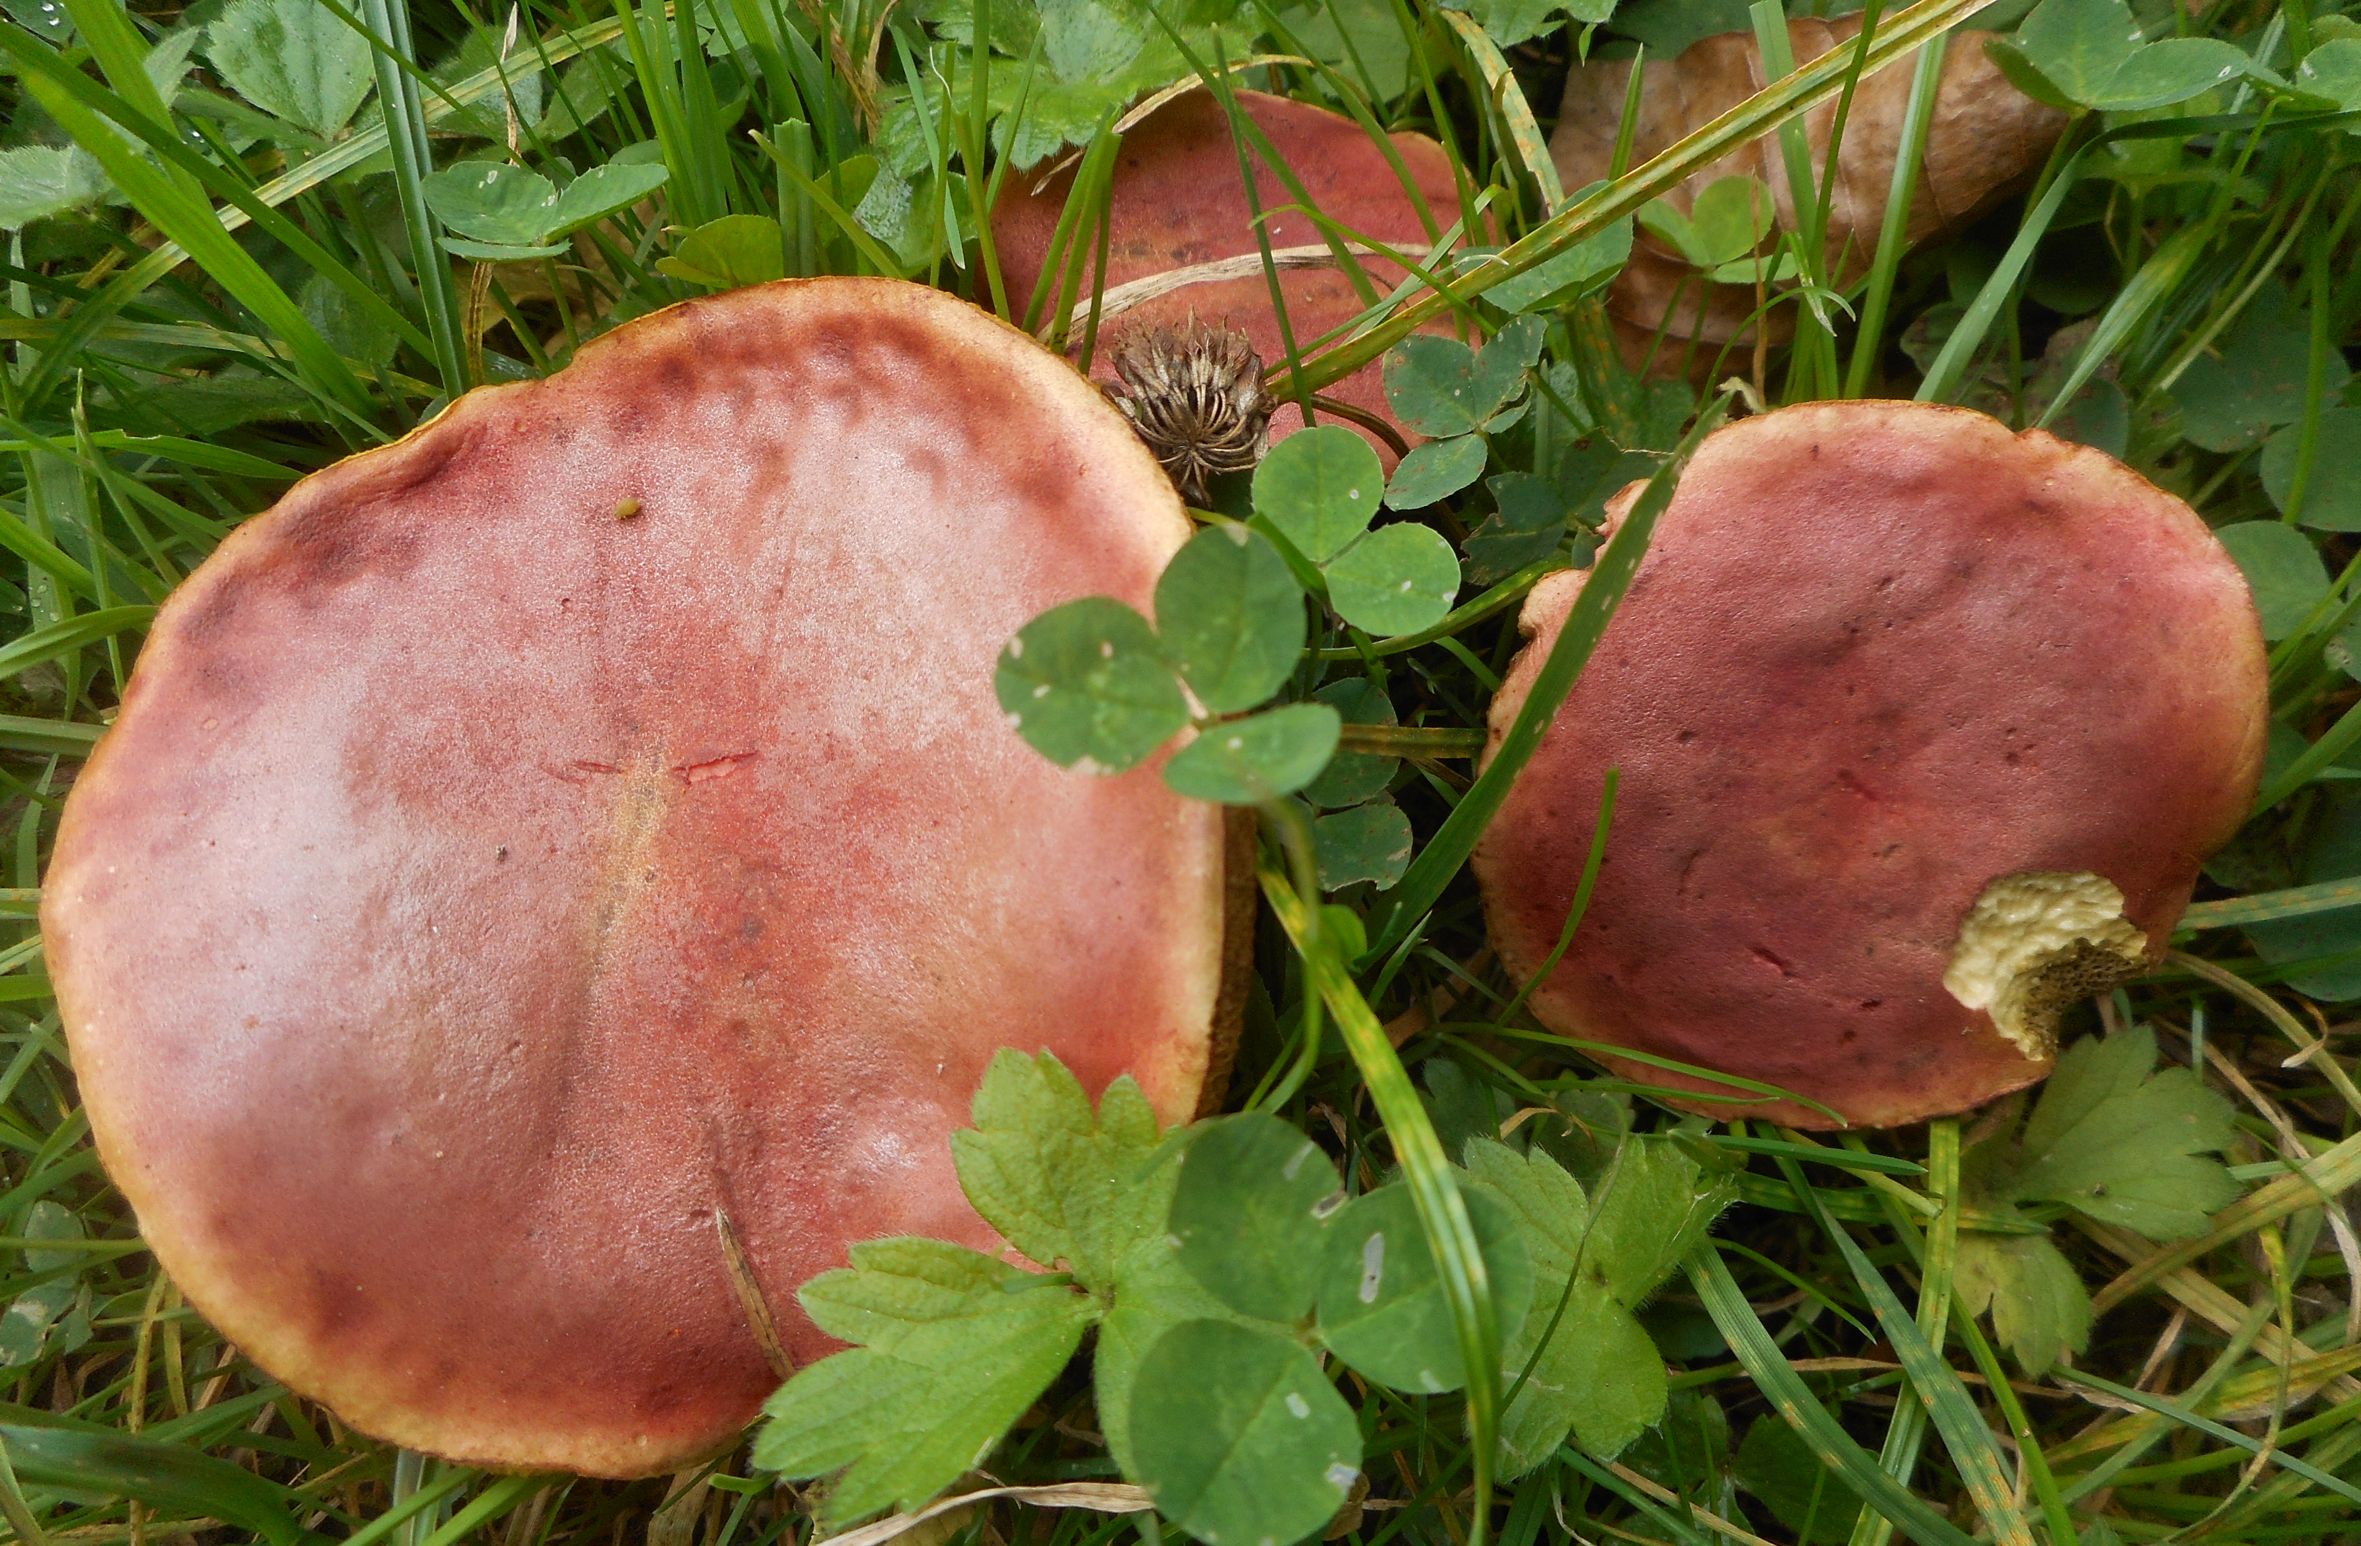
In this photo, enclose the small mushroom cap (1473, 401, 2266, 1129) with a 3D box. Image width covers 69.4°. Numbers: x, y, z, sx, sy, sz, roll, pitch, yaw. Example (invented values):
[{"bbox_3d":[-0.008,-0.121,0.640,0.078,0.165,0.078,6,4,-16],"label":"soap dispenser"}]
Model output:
[{"bbox_3d":[0.070,-0.004,0.173,0.080,0.022,0.079,0,71,0],"label":"small mushroom cap"}]

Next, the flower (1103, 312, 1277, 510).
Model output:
[{"bbox_3d":[0.001,-0.037,0.175,0.018,0.018,0.018,0,39,9],"label":"flower"}]

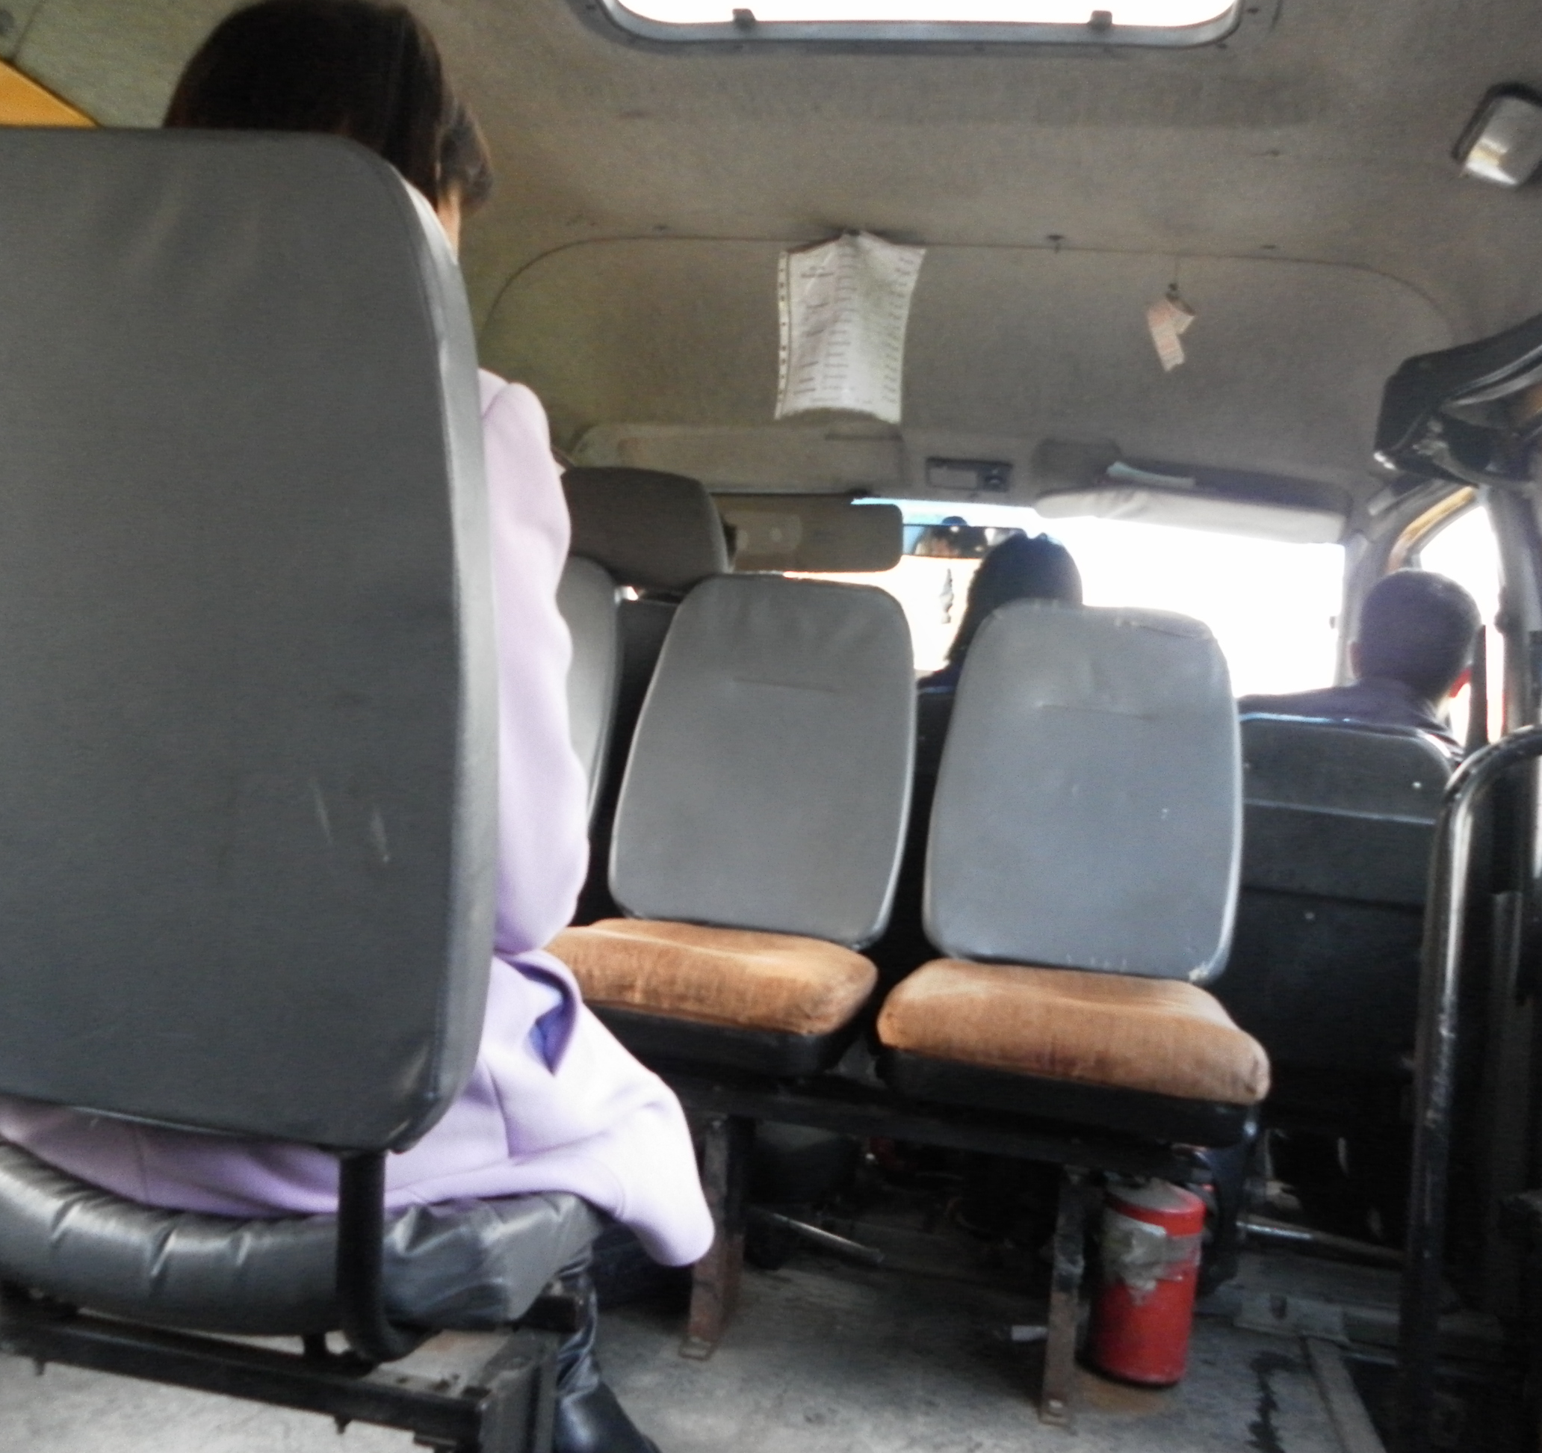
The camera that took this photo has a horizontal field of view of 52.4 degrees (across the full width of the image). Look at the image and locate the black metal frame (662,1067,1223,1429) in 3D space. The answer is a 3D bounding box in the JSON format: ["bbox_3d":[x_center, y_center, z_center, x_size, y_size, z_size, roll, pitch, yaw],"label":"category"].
[{"bbox_3d":[0.139,0.574,1.861,0.680,0.285,0.340,5,0,11],"label":"black metal frame"}]

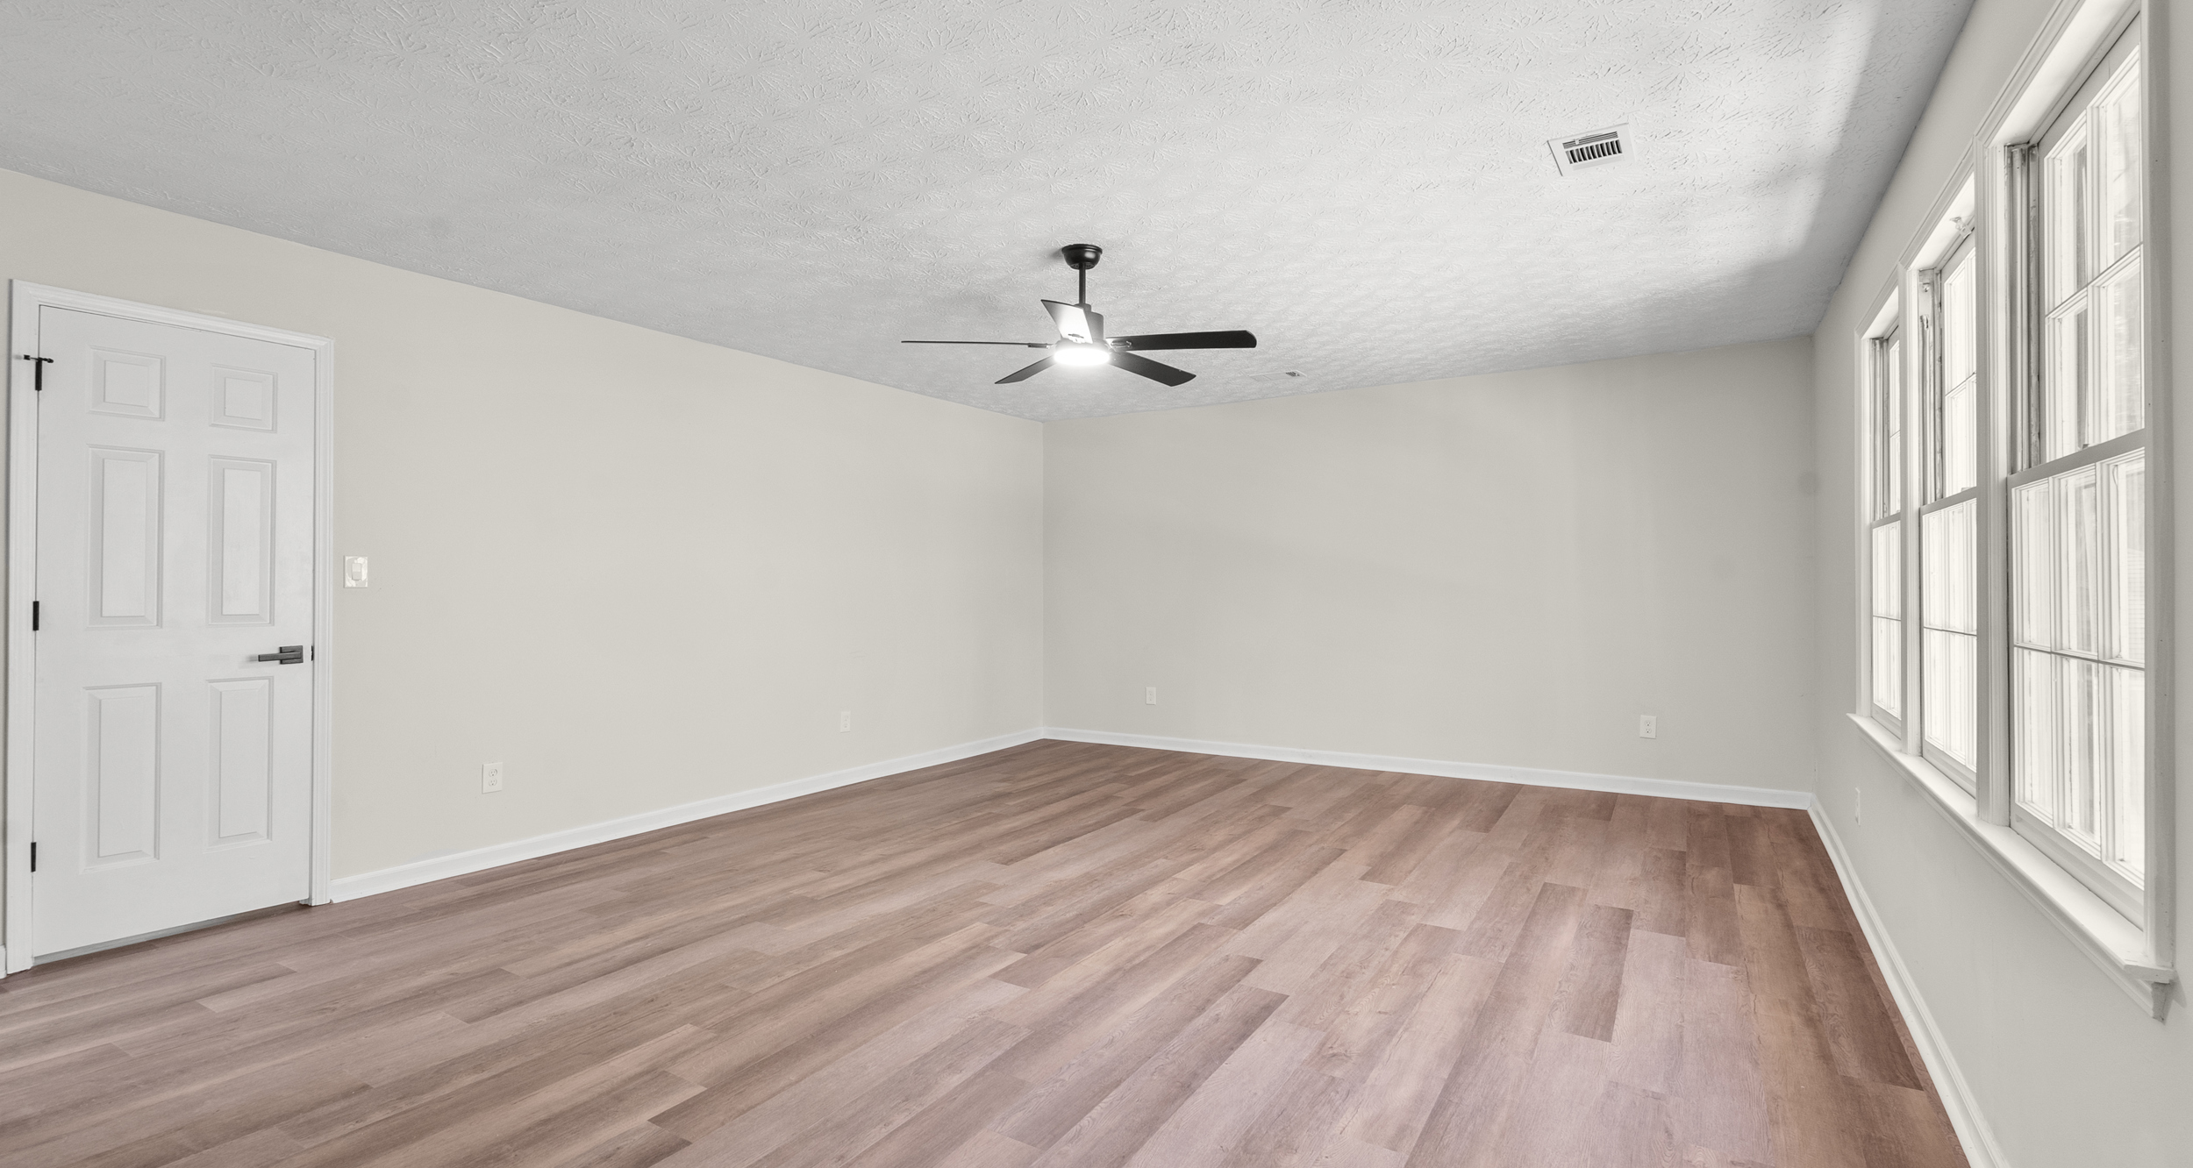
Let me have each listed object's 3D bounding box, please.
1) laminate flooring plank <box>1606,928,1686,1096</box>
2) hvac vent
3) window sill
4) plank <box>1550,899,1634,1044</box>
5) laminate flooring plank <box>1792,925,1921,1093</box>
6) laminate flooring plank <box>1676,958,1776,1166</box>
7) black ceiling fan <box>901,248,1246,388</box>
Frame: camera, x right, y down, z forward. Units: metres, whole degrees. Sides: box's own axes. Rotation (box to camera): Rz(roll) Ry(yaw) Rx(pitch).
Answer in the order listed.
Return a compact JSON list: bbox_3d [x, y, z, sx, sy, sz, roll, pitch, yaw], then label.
[{"bbox_3d":[1.588,1.184,2.784,0.159,0.012,1.210,0,0,31],"label":"laminate flooring plank"},{"bbox_3d":[1.449,-1.259,2.844,0.199,0.025,0.287,0,0,32],"label":"hvac vent"},{"bbox_3d":[2.042,0.515,2.371,0.075,0.083,2.803,0,0,32],"label":"window sill"},{"bbox_3d":[1.569,1.186,3.059,0.159,0.012,1.210,0,0,31],"label":"plank"},{"bbox_3d":[2.166,1.184,2.819,0.159,0.012,1.220,0,0,31],"label":"laminate flooring plank"},{"bbox_3d":[1.613,1.183,2.520,0.159,0.012,1.210,0,0,31],"label":"laminate flooring plank"},{"bbox_3d":[-0.052,-1.033,3.650,1.300,0.445,1.280,0,0,32],"label":"black ceiling fan"}]

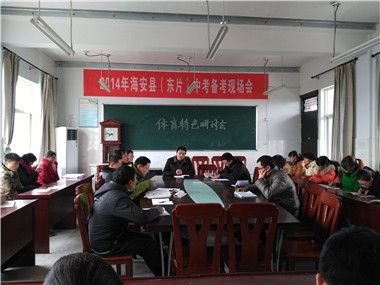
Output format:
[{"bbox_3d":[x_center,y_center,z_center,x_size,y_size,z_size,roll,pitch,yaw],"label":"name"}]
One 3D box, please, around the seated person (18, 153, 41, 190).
[{"bbox_3d":[-2.450,0.800,4.780,0.720,1.250,0.520,0,0,0],"label":"seated person"}]

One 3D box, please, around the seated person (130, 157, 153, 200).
[{"bbox_3d":[-0.620,0.820,3.850,0.750,1.250,0.520,0,0,5],"label":"seated person"}]

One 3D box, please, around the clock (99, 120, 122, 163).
[{"bbox_3d":[-2.000,0.430,7.750,0.580,1.950,0.320,0,0,-5],"label":"clock"}]

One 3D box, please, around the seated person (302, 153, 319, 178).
[{"bbox_3d":[2.300,0.820,5.950,0.700,1.220,0.500,0,0,-9],"label":"seated person"}]

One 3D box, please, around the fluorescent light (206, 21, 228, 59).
[{"bbox_3d":[0.320,-1.200,3.800,0.130,0.080,1.240,0,0,-5],"label":"fluorescent light"}]

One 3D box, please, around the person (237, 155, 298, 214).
[{"bbox_3d":[0.930,0.800,3.600,0.740,1.260,0.550,0,0,-7],"label":"person"}]

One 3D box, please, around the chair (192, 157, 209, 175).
[{"bbox_3d":[0.260,0.870,7.470,0.440,1.000,0.500,0,0,-5],"label":"chair"}]

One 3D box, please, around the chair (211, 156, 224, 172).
[{"bbox_3d":[0.740,0.870,7.500,0.440,1.000,0.500,0,0,-5],"label":"chair"}]

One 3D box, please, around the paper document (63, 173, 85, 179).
[{"bbox_3d":[-2.330,0.660,6.150,0.360,0.020,0.360,0,0,-5],"label":"paper document"}]

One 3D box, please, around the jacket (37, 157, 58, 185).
[{"bbox_3d":[-2.460,0.570,5.220,0.480,0.660,0.520,0,0,6],"label":"jacket"}]

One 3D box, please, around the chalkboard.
[{"bbox_3d":[-0.213,-0.380,8.050,4.000,1.200,0.050,0,0,-5],"label":"chalkboard"}]

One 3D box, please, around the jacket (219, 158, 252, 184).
[{"bbox_3d":[0.800,0.610,5.600,0.500,0.620,0.550,0,0,-39],"label":"jacket"}]

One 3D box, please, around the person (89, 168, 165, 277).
[{"bbox_3d":[-0.565,0.830,2.870,0.780,1.250,0.540,0,0,-8],"label":"person"}]

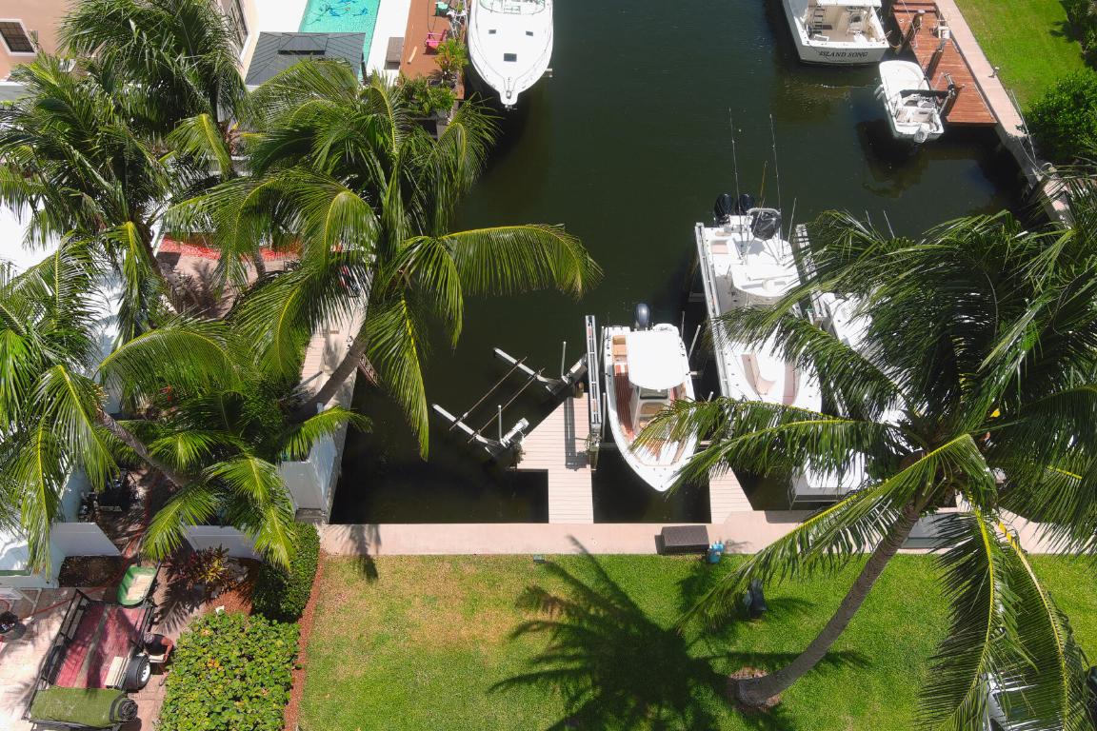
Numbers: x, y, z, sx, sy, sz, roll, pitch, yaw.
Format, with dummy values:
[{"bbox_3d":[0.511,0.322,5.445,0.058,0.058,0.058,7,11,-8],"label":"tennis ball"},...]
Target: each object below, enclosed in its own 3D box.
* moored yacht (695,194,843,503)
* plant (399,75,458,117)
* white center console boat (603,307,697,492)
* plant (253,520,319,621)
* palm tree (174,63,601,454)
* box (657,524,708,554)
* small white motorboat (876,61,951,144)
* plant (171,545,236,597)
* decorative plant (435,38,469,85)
[{"bbox_3d":[6.600,-1.852,27.235,3.100,4.200,11.300,0,48,0],"label":"moored yacht"},{"bbox_3d":[-5.000,-11.242,36.833,2.250,1.100,1.200,0,48,0],"label":"plant"},{"bbox_3d":[2.760,0.884,23.582,2.450,2.700,6.750,0,45,0],"label":"white center console boat"},{"bbox_3d":[-6.600,5.208,22.223,1.200,1.000,2.200,0,48,0],"label":"plant"},{"bbox_3d":[-3.500,-0.913,22.150,9.300,9.300,8.600,0,48,0],"label":"palm tree"},{"bbox_3d":[3.560,4.581,23.111,1.160,0.520,0.580,-2,48,-2],"label":"box"},{"bbox_3d":[14.900,-10.896,36.320,2.100,1.400,5.300,4,48,3],"label":"small white motorboat"},{"bbox_3d":[-8.750,5.180,22.417,1.600,0.750,1.050,0,48,0],"label":"plant"},{"bbox_3d":[-4.150,-13.118,38.186,1.400,1.400,1.200,0,48,0],"label":"decorative plant"}]

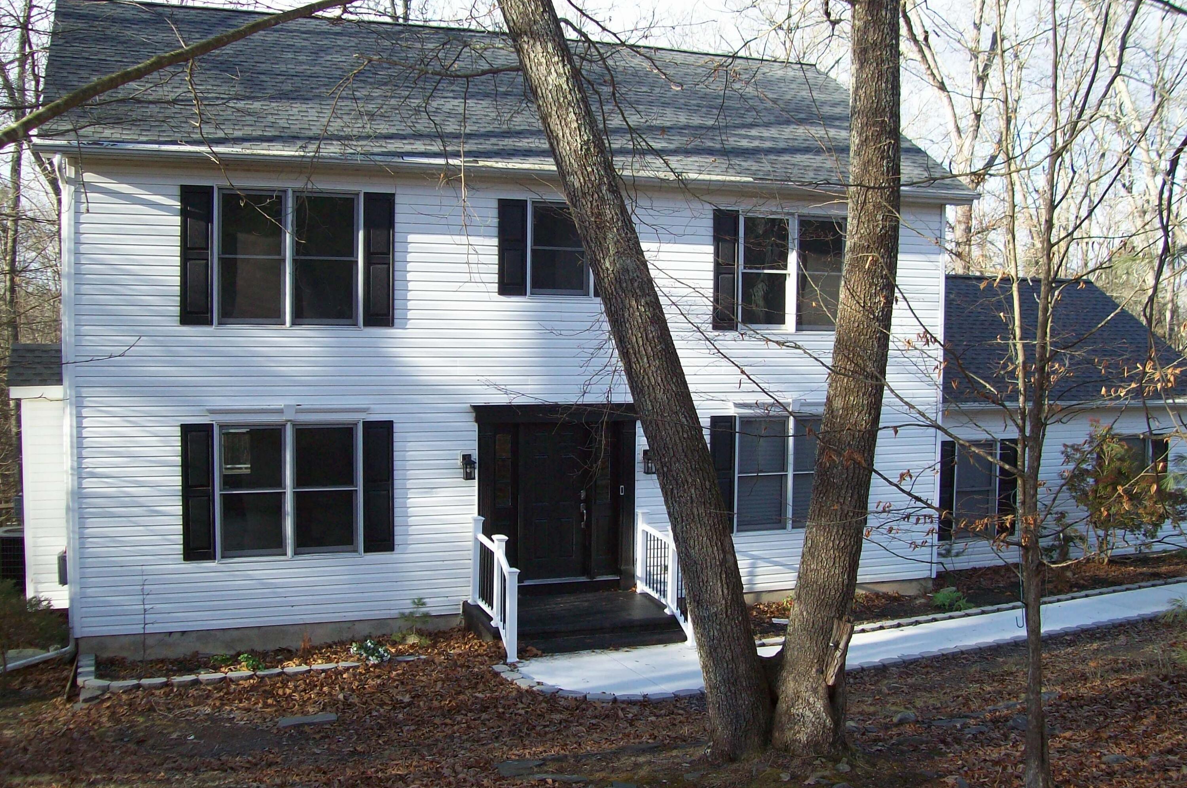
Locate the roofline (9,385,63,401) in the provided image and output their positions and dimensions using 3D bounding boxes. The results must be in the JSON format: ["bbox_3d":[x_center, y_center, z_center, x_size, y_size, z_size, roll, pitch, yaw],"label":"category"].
[{"bbox_3d":[-6.760,-0.012,15.110,0.690,0.180,0.200,0,3,-19],"label":"roofline"}]

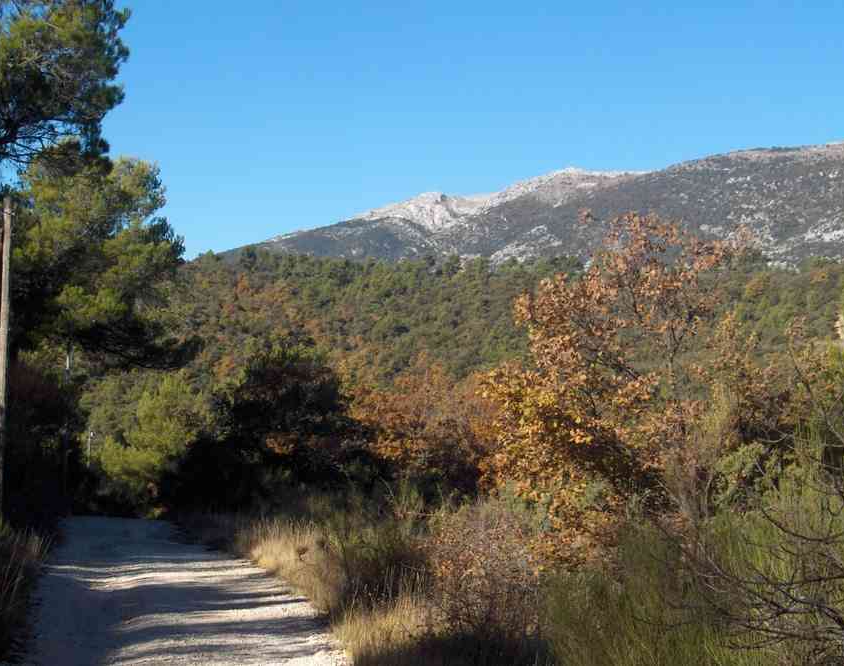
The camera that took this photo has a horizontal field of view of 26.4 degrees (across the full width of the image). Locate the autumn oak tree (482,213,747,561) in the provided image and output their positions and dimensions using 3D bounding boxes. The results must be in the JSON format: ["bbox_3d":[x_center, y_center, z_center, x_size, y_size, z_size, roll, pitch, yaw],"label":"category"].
[{"bbox_3d":[2.412,0.733,22.500,3.300,4.500,3.100,1,-1,0],"label":"autumn oak tree"}]

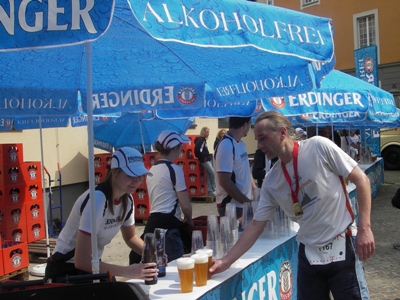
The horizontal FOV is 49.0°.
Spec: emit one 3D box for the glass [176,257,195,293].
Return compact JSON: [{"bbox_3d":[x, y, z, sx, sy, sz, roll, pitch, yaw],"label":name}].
[{"bbox_3d":[-0.069,0.651,2.264,0.090,0.157,0.090,-3,2,0],"label":"glass"}]

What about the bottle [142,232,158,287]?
[{"bbox_3d":[-0.273,0.600,2.415,0.070,0.265,0.070,-3,2,0],"label":"bottle"}]

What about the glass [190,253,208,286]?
[{"bbox_3d":[0.004,0.645,2.350,0.090,0.157,0.090,-3,2,0],"label":"glass"}]

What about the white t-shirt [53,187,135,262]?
[{"bbox_3d":[-0.638,0.449,2.680,0.270,0.560,0.420,37,25,30],"label":"white t-shirt"}]

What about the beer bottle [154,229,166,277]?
[{"bbox_3d":[-0.233,0.594,2.534,0.070,0.265,0.070,-3,2,0],"label":"beer bottle"}]

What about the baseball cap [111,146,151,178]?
[{"bbox_3d":[-0.406,0.069,2.620,0.265,0.145,0.180,20,16,36],"label":"baseball cap"}]

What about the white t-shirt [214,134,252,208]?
[{"bbox_3d":[0.320,0.206,4.200,0.300,0.690,0.460,-2,2,20],"label":"white t-shirt"}]

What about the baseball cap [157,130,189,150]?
[{"bbox_3d":[-0.219,-0.076,3.500,0.265,0.145,0.180,-10,4,-14],"label":"baseball cap"}]

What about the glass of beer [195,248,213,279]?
[{"bbox_3d":[0.032,0.639,2.456,0.090,0.157,0.090,-3,2,0],"label":"glass of beer"}]

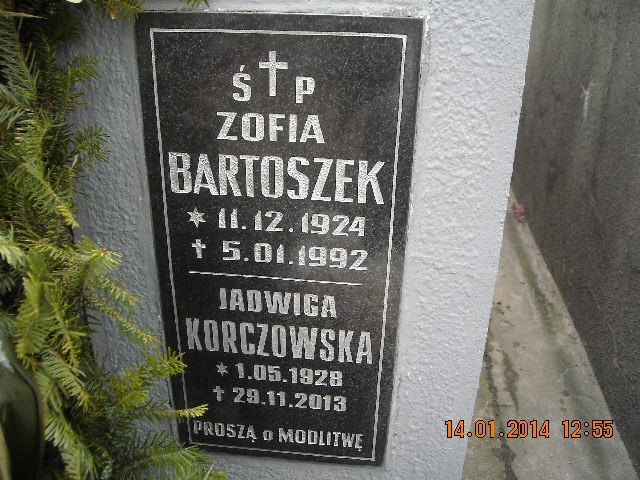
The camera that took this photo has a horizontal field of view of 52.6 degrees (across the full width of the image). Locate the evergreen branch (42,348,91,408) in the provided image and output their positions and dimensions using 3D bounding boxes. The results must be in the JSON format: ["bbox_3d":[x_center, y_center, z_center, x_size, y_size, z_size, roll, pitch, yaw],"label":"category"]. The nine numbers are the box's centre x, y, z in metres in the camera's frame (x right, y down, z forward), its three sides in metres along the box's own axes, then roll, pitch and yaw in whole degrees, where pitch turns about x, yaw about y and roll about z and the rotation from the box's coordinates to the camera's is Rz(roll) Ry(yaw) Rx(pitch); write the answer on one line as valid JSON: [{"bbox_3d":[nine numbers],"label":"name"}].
[{"bbox_3d":[-0.317,0.173,0.810,0.034,0.088,0.028,-40,13,-24],"label":"evergreen branch"}]

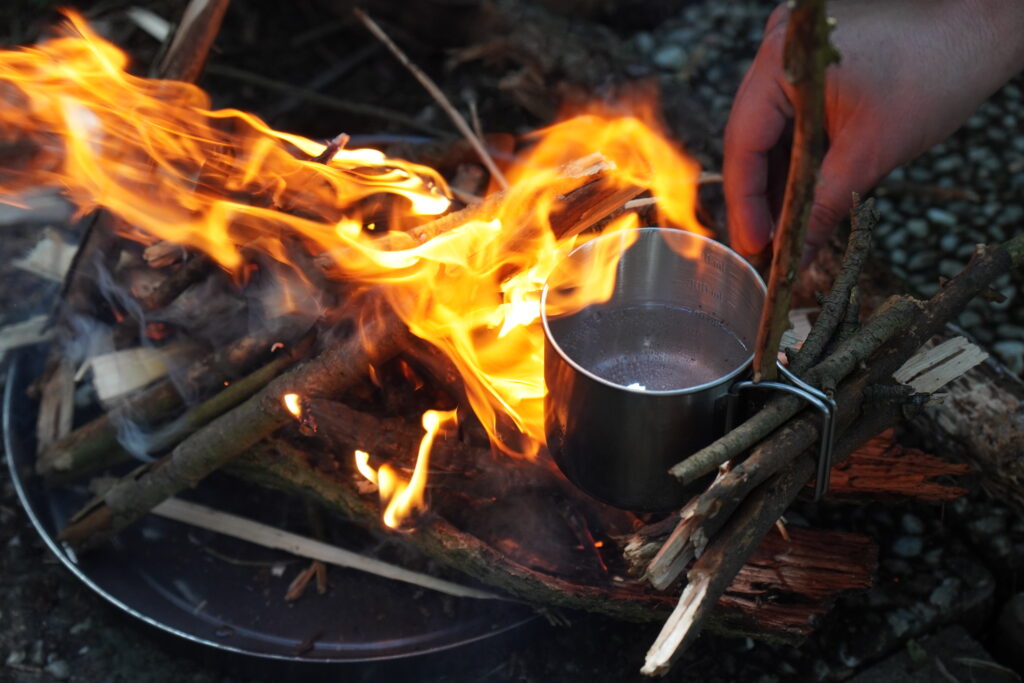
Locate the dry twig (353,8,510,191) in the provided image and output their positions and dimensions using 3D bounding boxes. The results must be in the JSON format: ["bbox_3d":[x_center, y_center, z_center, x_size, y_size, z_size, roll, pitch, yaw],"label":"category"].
[{"bbox_3d":[-0.034,-0.104,1.280,0.004,0.004,0.104,-34,78,-27],"label":"dry twig"}]

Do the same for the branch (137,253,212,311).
[{"bbox_3d":[-0.142,-0.027,1.274,0.029,0.016,0.017,-24,51,-20],"label":"branch"}]

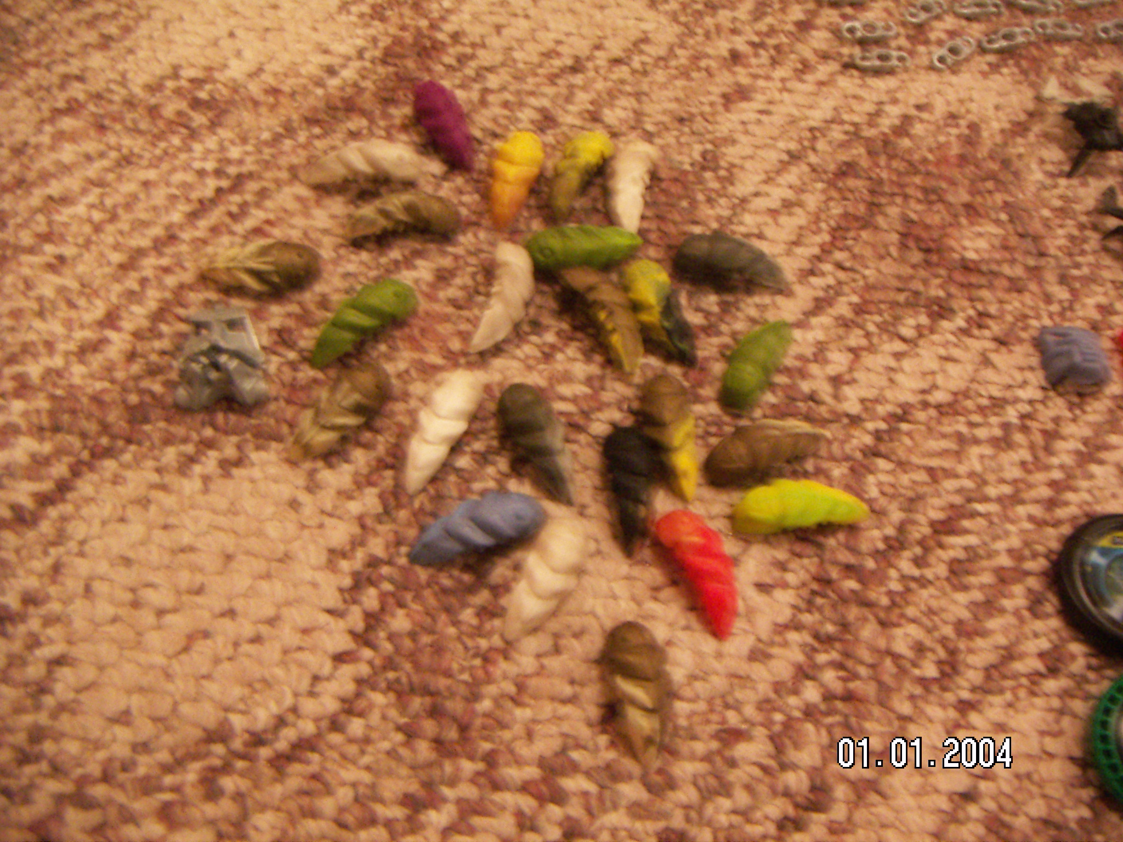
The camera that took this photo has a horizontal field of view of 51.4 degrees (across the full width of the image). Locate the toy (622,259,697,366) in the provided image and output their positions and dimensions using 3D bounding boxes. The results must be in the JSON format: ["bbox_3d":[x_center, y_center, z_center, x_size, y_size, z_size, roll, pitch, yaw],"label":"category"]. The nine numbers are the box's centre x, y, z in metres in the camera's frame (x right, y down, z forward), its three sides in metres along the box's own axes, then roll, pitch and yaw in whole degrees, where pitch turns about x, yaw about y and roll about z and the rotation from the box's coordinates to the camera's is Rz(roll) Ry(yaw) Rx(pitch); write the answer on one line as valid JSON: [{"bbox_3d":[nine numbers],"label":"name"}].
[{"bbox_3d":[0.037,-0.041,0.437,0.017,0.015,0.046,-18,62,-11],"label":"toy"}]

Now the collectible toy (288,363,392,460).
[{"bbox_3d":[-0.077,-0.003,0.404,0.019,0.016,0.046,34,66,13],"label":"collectible toy"}]

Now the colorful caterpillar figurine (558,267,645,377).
[{"bbox_3d":[0.016,-0.040,0.435,0.017,0.016,0.047,-22,62,-12],"label":"colorful caterpillar figurine"}]

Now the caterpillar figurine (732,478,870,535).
[{"bbox_3d":[0.082,0.030,0.398,0.047,0.016,0.018,-3,64,-5],"label":"caterpillar figurine"}]

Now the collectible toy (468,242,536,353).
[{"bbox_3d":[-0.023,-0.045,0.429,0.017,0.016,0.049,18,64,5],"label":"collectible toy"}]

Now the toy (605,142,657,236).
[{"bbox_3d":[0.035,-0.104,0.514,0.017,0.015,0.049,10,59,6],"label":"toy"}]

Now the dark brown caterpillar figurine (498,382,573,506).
[{"bbox_3d":[-0.009,0.007,0.409,0.018,0.015,0.046,-20,62,-12],"label":"dark brown caterpillar figurine"}]

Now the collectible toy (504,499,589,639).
[{"bbox_3d":[-0.007,0.053,0.416,0.017,0.015,0.053,22,61,13],"label":"collectible toy"}]

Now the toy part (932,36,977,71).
[{"bbox_3d":[0.173,-0.162,0.514,0.024,0.004,0.008,-35,66,-19],"label":"toy part"}]

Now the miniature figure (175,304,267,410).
[{"bbox_3d":[-0.120,-0.022,0.412,0.030,0.015,0.037,-6,64,-7],"label":"miniature figure"}]

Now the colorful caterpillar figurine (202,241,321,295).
[{"bbox_3d":[-0.115,-0.058,0.445,0.046,0.015,0.017,1,60,0],"label":"colorful caterpillar figurine"}]

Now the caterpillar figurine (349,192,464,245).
[{"bbox_3d":[-0.068,-0.088,0.504,0.051,0.015,0.017,-12,59,-8],"label":"caterpillar figurine"}]

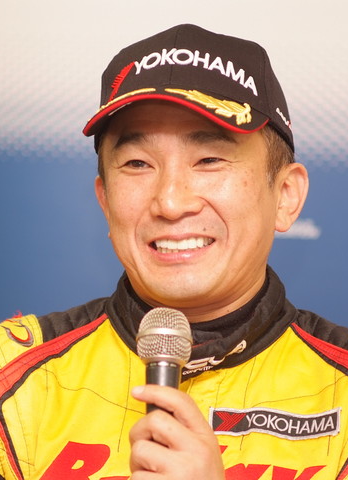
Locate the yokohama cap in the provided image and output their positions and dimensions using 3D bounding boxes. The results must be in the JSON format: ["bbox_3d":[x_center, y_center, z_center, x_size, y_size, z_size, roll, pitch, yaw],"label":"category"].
[{"bbox_3d":[0.012,-0.131,2.790,0.178,0.122,0.258,-1,-6,13],"label":"yokohama cap"}]

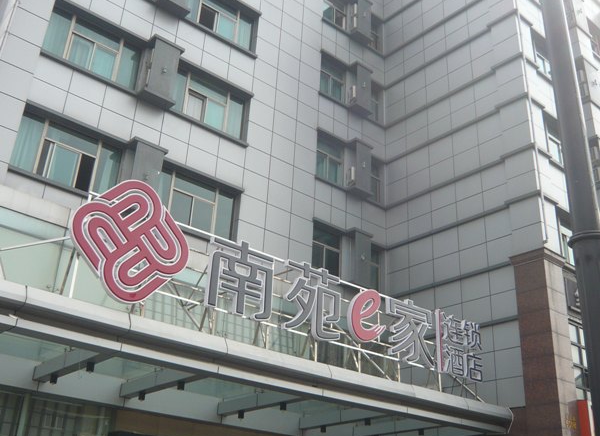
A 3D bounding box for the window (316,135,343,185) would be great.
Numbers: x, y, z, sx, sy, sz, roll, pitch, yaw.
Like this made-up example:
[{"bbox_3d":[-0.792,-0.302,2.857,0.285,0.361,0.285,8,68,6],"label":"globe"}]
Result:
[{"bbox_3d":[1.064,-1.979,23.772,1.469,1.627,0.253,22,-31,-33],"label":"window"}]

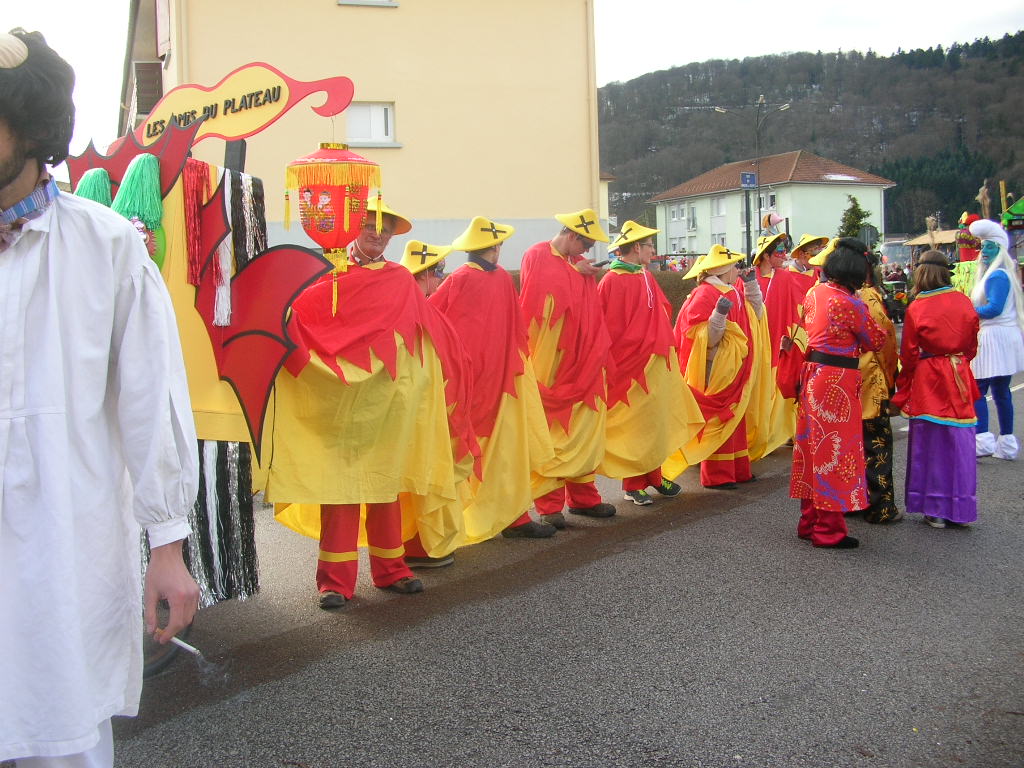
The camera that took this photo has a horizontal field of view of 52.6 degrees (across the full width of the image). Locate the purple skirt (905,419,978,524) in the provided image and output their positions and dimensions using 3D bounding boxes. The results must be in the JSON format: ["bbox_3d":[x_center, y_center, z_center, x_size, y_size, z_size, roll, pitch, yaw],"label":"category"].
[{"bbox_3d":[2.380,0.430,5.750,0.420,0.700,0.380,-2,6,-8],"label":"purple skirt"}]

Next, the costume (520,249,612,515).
[{"bbox_3d":[0.312,-0.039,6.160,0.520,1.610,0.580,2,7,30],"label":"costume"}]

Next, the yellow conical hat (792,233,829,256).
[{"bbox_3d":[2.559,-1.238,8.972,0.360,0.140,0.360,-17,-19,-6],"label":"yellow conical hat"}]

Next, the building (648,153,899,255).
[{"bbox_3d":[19.399,-12.819,80.462,9.450,9.337,18.400,-4,6,-24],"label":"building"}]

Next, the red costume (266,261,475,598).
[{"bbox_3d":[-0.670,0.193,4.770,0.880,1.500,0.600,-3,6,-14],"label":"red costume"}]

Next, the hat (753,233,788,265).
[{"bbox_3d":[2.036,-1.139,8.362,0.360,0.140,0.360,-39,-10,-8],"label":"hat"}]

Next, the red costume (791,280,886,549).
[{"bbox_3d":[1.719,0.126,5.452,0.520,1.380,0.380,2,7,30],"label":"red costume"}]

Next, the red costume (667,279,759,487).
[{"bbox_3d":[1.323,-0.023,6.800,0.570,1.360,0.620,2,8,31],"label":"red costume"}]

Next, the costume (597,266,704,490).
[{"bbox_3d":[0.908,-0.023,6.790,0.660,1.450,0.600,-1,6,9],"label":"costume"}]

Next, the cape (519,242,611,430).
[{"bbox_3d":[0.309,-0.286,6.100,0.520,1.080,0.580,2,7,30],"label":"cape"}]

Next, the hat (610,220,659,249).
[{"bbox_3d":[0.759,-0.954,6.520,0.350,0.140,0.350,-20,6,-9],"label":"hat"}]

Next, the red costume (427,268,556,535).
[{"bbox_3d":[-0.120,0.096,5.759,0.550,1.470,0.620,-6,7,-36],"label":"red costume"}]

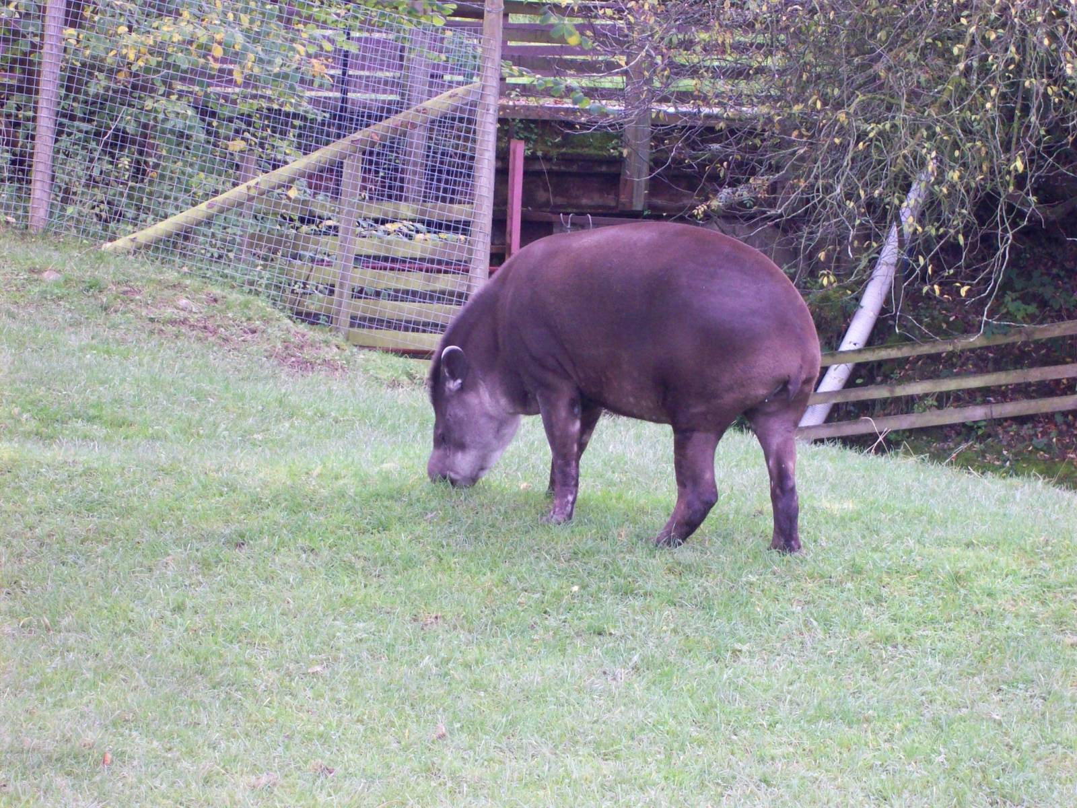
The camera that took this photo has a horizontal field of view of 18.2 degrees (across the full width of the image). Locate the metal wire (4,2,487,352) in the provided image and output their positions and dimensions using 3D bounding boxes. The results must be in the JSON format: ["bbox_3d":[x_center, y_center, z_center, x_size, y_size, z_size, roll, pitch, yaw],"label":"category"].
[{"bbox_3d":[-1.637,-1.285,18.700,2.750,2.050,0.060,2,7,-5],"label":"metal wire"}]

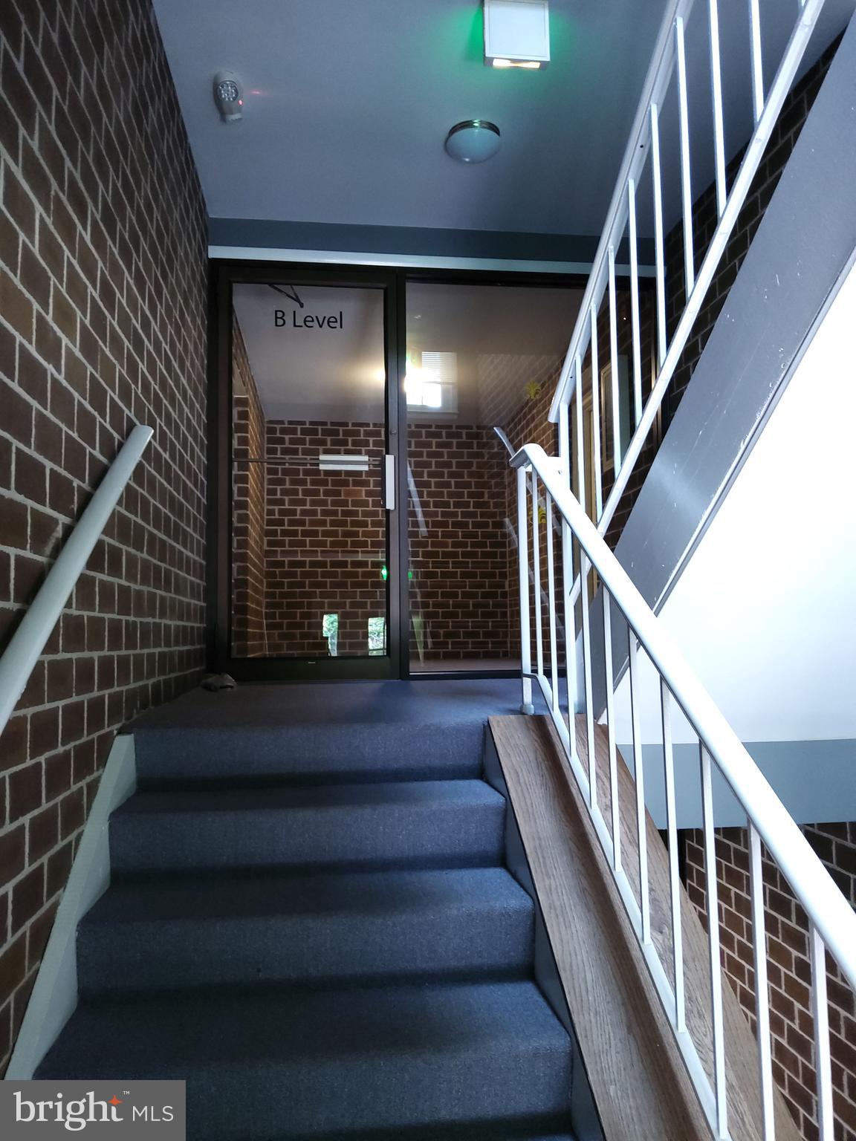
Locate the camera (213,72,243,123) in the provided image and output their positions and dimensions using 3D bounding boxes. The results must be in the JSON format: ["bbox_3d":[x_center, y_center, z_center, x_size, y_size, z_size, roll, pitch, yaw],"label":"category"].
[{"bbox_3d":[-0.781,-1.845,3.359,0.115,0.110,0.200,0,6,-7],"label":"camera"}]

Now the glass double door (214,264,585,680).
[{"bbox_3d":[0.047,-0.511,4.467,2.258,2.134,0.100,0,-4,-7],"label":"glass double door"}]

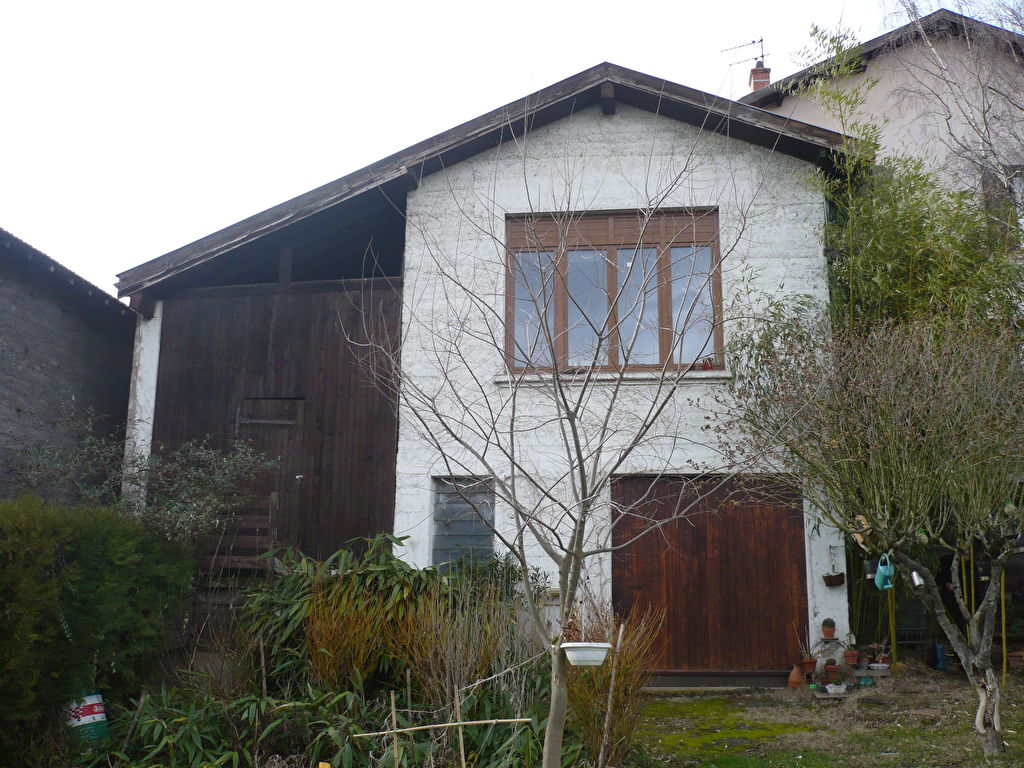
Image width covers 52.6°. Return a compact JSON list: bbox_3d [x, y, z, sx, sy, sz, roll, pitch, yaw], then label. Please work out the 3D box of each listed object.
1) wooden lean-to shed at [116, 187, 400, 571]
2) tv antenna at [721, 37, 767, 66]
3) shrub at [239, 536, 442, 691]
[{"bbox_3d":[-2.831,0.248,13.917,3.380,4.470,4.000,-1,-12,6],"label":"wooden lean-to shed"},{"bbox_3d":[5.573,-7.970,24.819,1.120,0.750,0.350,-7,-14,31],"label":"tv antenna"},{"bbox_3d":[-1.637,2.182,9.773,1.850,1.460,1.500,-1,-12,6],"label":"shrub"}]

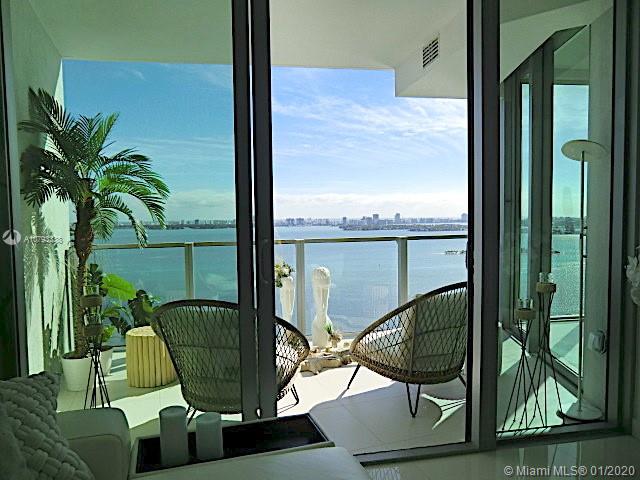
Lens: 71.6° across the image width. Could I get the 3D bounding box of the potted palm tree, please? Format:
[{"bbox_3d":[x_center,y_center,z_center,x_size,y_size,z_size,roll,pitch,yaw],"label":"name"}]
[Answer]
[{"bbox_3d":[-1.709,0.020,3.364,1.000,2.260,1.050,-1,3,-12],"label":"potted palm tree"}]

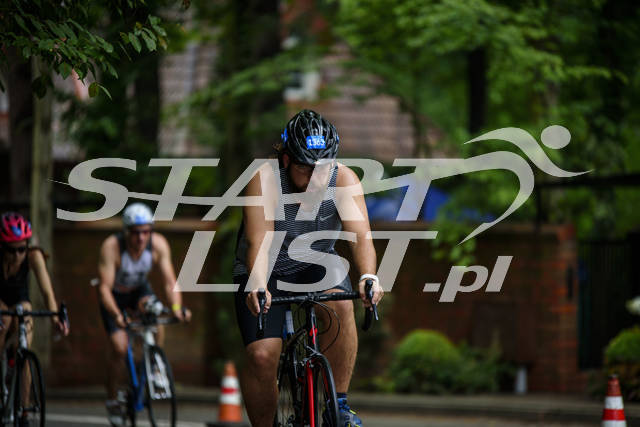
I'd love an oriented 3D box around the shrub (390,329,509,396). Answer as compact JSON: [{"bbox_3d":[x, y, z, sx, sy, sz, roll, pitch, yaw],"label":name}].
[{"bbox_3d":[1.350,1.540,37.200,1.270,0.690,0.850,0,-2,0],"label":"shrub"}]

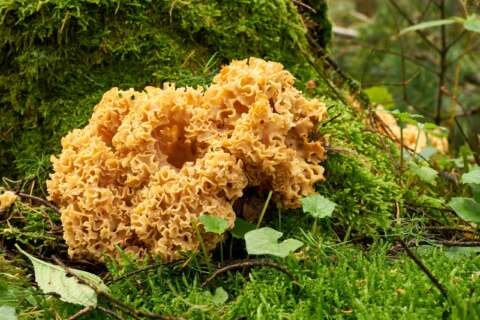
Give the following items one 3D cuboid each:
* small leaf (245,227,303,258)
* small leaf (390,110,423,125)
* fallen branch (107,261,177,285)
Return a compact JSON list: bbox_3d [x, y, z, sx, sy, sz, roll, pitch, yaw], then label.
[{"bbox_3d":[0.031,0.076,1.110,0.054,0.008,0.036,0,48,0],"label":"small leaf"},{"bbox_3d":[0.197,-0.050,1.420,0.036,0.007,0.032,0,21,0],"label":"small leaf"},{"bbox_3d":[-0.090,0.102,1.090,0.066,0.012,0.008,-9,16,-35],"label":"fallen branch"}]

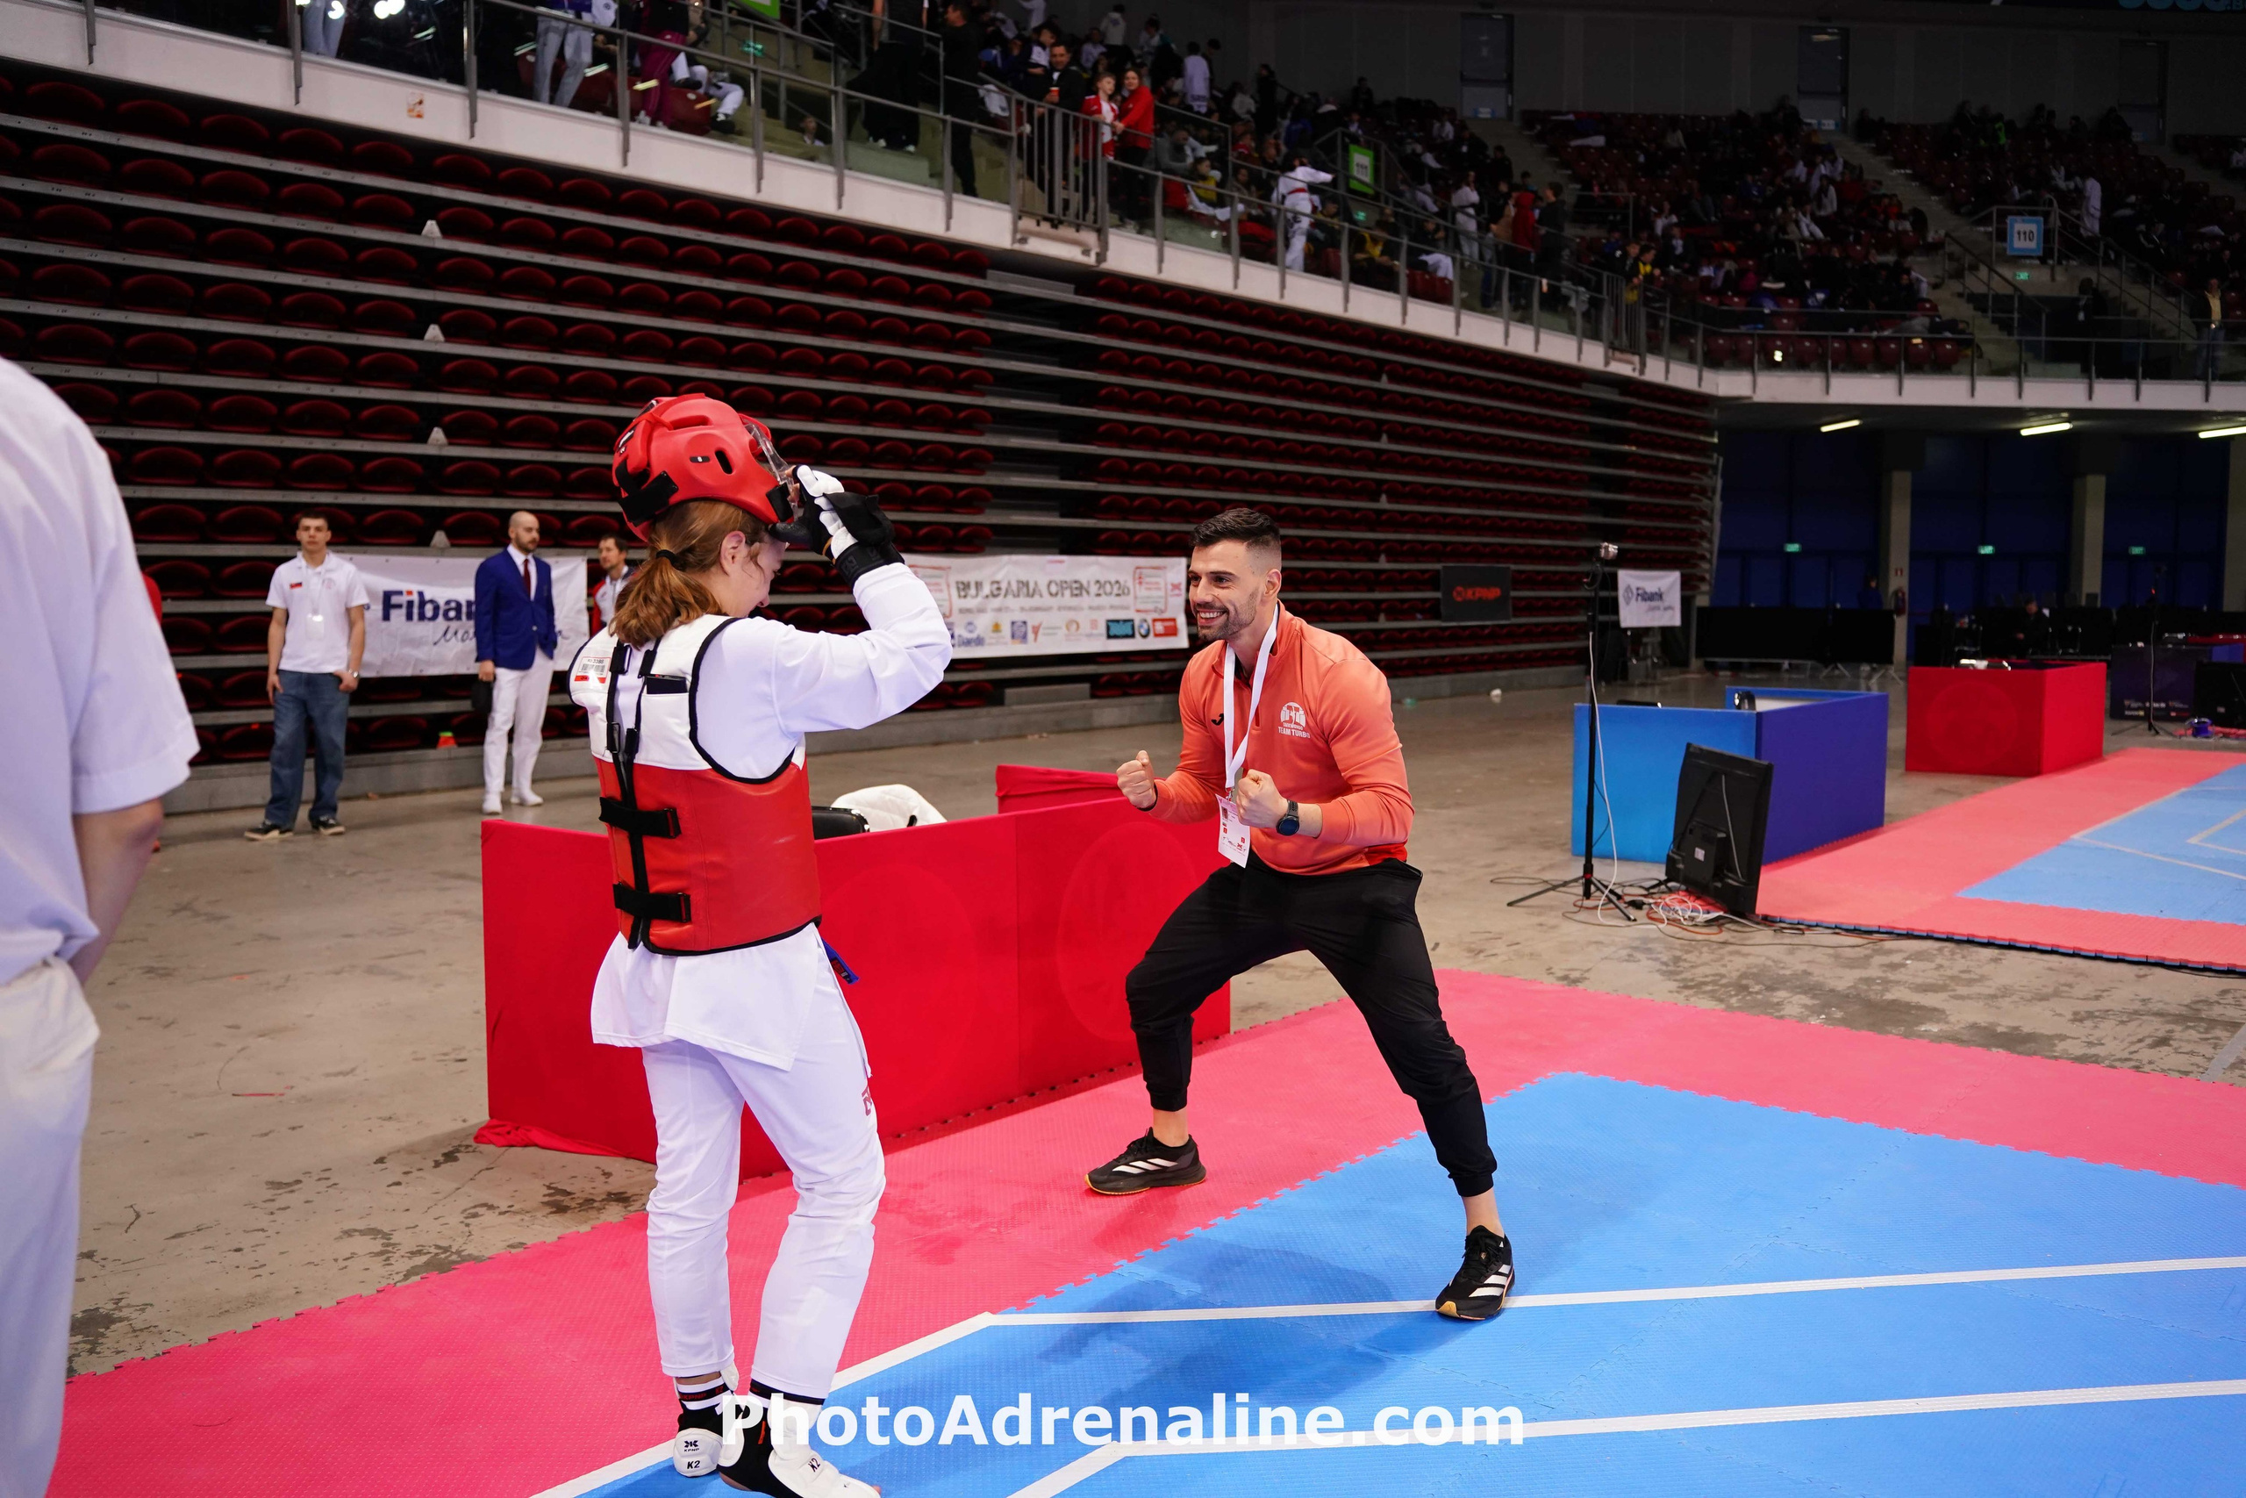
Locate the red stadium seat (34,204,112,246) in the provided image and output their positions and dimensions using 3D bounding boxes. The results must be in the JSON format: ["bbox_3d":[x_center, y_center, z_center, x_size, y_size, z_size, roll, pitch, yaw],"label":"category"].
[{"bbox_3d":[-6.287,-3.131,10.460,0.280,0.270,0.445,3,6,44],"label":"red stadium seat"}]

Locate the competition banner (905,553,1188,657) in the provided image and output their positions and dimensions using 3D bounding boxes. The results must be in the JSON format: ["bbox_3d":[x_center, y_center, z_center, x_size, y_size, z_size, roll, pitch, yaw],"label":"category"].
[{"bbox_3d":[-0.692,-1.365,16.671,0.050,0.970,4.080,4,7,42],"label":"competition banner"}]

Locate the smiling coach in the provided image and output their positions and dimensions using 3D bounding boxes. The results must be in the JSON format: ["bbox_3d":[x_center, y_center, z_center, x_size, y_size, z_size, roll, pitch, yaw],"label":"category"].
[{"bbox_3d":[0.302,0.289,3.612,1.040,1.550,0.680,5,7,44],"label":"smiling coach"}]

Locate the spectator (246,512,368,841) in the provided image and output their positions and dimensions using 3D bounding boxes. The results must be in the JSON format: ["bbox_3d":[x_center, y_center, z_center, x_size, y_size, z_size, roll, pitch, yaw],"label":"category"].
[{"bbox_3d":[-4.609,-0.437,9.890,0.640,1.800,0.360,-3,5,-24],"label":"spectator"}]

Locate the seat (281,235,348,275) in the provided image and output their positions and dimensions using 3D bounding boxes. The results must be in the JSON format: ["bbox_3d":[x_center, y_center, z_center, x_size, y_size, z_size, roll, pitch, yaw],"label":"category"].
[{"bbox_3d":[-5.433,-3.319,11.746,0.320,0.270,0.440,4,7,42],"label":"seat"}]

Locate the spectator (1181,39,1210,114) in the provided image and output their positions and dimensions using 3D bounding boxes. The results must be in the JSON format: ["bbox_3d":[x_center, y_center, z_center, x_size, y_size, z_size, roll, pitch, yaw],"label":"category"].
[{"bbox_3d":[1.129,-10.290,27.411,0.480,1.680,0.330,0,5,0],"label":"spectator"}]

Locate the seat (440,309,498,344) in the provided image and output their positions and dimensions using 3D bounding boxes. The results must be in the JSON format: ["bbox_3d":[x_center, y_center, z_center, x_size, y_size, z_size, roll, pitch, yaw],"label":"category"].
[{"bbox_3d":[-4.703,-3.034,12.570,0.320,0.270,0.440,4,7,42],"label":"seat"}]

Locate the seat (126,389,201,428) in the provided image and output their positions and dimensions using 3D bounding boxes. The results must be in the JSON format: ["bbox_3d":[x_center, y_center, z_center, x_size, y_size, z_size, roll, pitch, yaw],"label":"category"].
[{"bbox_3d":[-6.031,-2.130,10.967,0.390,0.280,0.470,4,7,40],"label":"seat"}]

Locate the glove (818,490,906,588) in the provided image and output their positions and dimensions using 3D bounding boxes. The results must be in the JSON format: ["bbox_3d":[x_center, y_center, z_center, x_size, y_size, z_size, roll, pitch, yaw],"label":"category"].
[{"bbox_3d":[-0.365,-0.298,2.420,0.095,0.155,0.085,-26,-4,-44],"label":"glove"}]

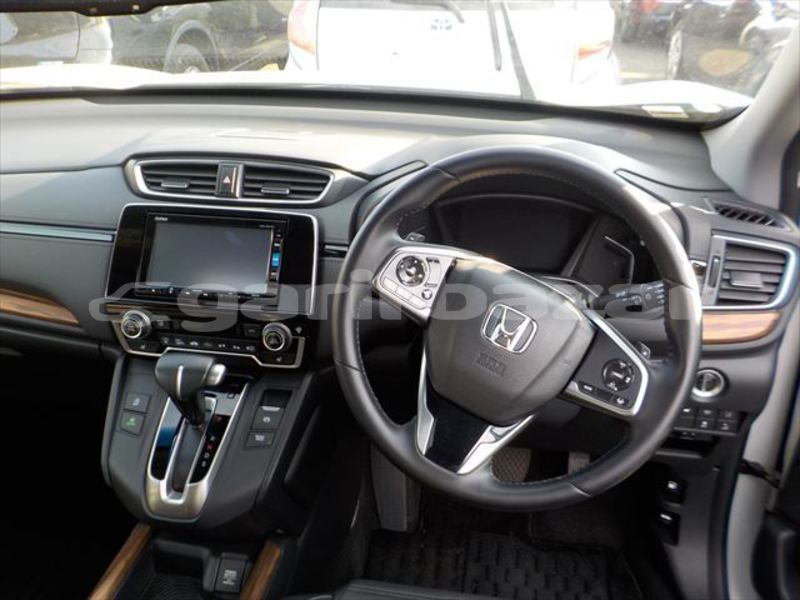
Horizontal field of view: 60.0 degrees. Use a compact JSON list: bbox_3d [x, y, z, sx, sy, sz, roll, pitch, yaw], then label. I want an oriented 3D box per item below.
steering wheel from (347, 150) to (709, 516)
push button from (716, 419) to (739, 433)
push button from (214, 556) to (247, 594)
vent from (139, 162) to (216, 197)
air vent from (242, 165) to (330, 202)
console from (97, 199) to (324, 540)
[{"bbox_3d":[0.115,0.029,0.726,0.372,0.372,0.100,25,1,8],"label":"steering wheel"},{"bbox_3d":[0.371,0.142,0.785,0.021,0.015,0.009,4,20,5],"label":"push button"},{"bbox_3d":[-0.213,0.347,0.872,0.032,0.012,0.040,4,68,5],"label":"push button"},{"bbox_3d":[-0.283,-0.155,0.893,0.099,0.037,0.027,4,-4,5],"label":"vent"},{"bbox_3d":[-0.145,-0.148,0.884,0.108,0.040,0.027,4,-4,5],"label":"air vent"},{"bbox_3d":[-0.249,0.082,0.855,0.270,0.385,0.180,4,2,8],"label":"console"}]

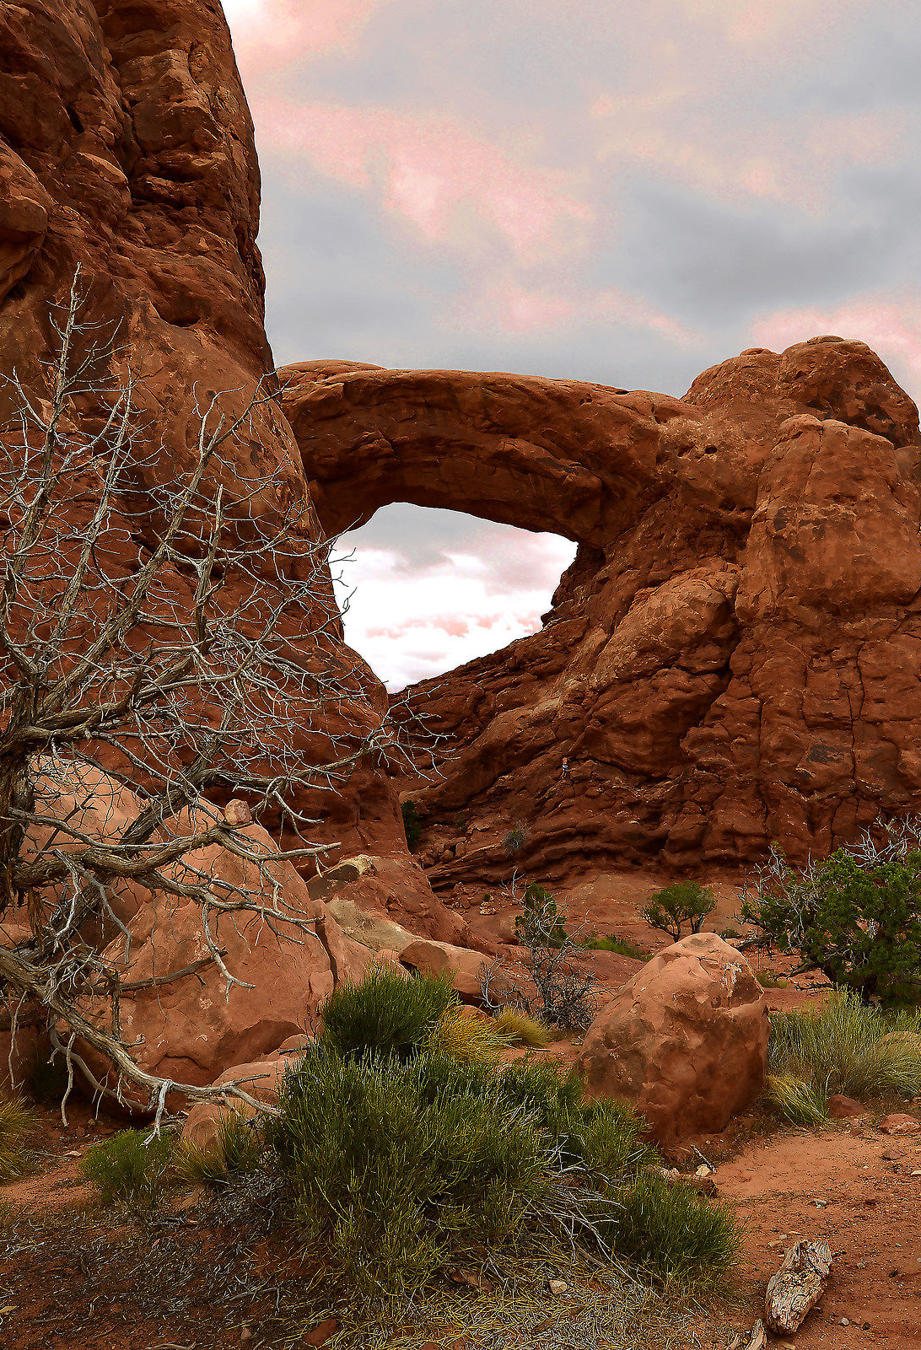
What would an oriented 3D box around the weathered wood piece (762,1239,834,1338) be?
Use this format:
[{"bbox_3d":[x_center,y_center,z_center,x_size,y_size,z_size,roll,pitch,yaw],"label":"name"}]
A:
[{"bbox_3d":[1.139,2.046,3.400,0.197,0.140,0.503,-2,-4,25],"label":"weathered wood piece"}]

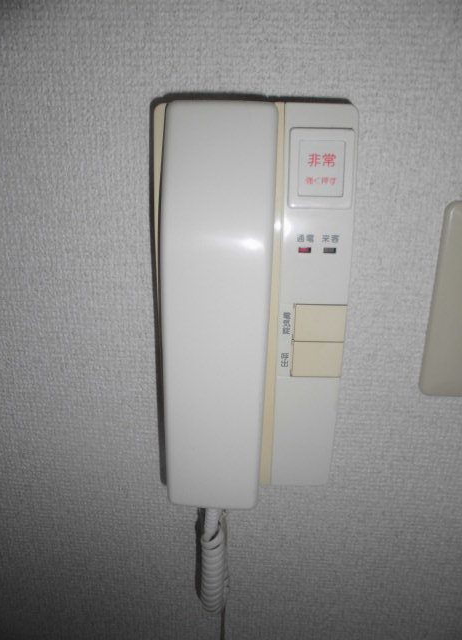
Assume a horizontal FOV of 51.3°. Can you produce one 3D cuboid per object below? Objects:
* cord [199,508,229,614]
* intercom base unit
[{"bbox_3d":[-0.011,0.160,0.323,0.019,0.090,0.028,1,16,-1],"label":"cord"},{"bbox_3d":[0.010,0.001,0.264,0.103,0.225,0.060,1,16,-1],"label":"intercom base unit"}]

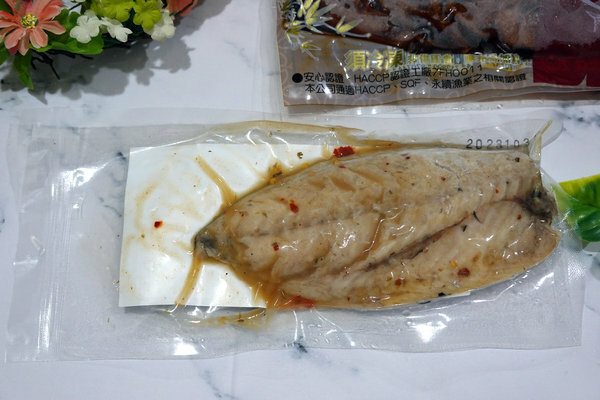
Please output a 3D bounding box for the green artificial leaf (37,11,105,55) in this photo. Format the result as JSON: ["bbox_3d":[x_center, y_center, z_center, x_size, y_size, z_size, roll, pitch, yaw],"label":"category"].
[{"bbox_3d":[-0.128,-0.093,0.510,0.037,0.012,0.022,-6,82,-1],"label":"green artificial leaf"}]

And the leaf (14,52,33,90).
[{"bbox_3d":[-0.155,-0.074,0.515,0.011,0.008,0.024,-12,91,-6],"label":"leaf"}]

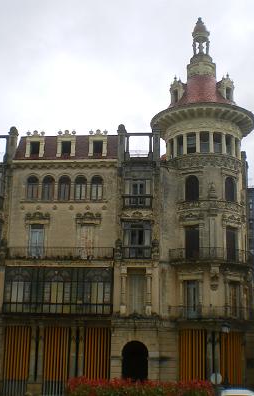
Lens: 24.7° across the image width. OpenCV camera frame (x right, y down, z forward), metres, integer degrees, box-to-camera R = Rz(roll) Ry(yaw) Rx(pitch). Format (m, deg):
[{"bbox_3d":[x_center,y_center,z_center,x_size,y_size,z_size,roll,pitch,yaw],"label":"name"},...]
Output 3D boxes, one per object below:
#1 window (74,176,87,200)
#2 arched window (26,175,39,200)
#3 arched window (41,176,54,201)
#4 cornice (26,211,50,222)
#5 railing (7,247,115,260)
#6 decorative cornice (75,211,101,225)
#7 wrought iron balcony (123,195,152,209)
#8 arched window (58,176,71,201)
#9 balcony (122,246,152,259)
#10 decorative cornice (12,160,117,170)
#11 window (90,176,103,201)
[{"bbox_3d":[-3.631,-0.752,45.930,1.085,2.046,0.350,0,-14,7],"label":"window"},{"bbox_3d":[-7.120,-0.680,44.125,1.006,1.981,0.300,0,-16,5],"label":"arched window"},{"bbox_3d":[-5.929,-0.678,44.015,1.001,1.976,0.300,0,-16,5],"label":"arched window"},{"bbox_3d":[-6.939,1.534,45.516,2.007,0.960,0.400,0,-14,7],"label":"cornice"},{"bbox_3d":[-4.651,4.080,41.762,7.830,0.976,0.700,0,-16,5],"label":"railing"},{"bbox_3d":[-2.957,1.556,45.022,2.042,1.029,0.400,0,-14,7],"label":"decorative cornice"},{"bbox_3d":[0.807,0.354,42.371,2.147,1.017,0.600,0,-16,5],"label":"wrought iron balcony"},{"bbox_3d":[-4.686,-0.676,43.900,1.034,1.971,0.300,0,-16,5],"label":"arched window"},{"bbox_3d":[0.749,4.185,43.737,2.258,0.943,0.700,0,-14,7],"label":"balcony"},{"bbox_3d":[-4.672,-2.377,43.990,8.152,0.797,0.550,0,-16,5],"label":"decorative cornice"},{"bbox_3d":[-2.240,-0.673,43.674,1.061,1.961,0.300,0,-16,5],"label":"window"}]

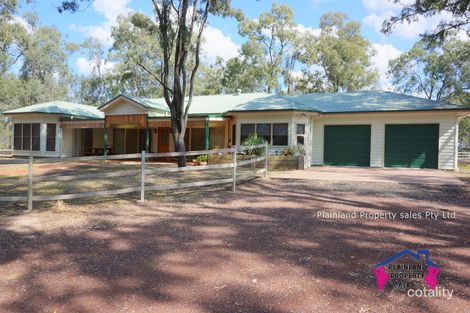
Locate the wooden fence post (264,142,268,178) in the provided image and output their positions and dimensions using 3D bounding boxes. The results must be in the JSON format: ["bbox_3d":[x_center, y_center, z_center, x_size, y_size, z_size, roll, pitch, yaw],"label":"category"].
[{"bbox_3d":[1.075,0.110,12.100,0.090,1.230,0.090,1,0,22],"label":"wooden fence post"}]

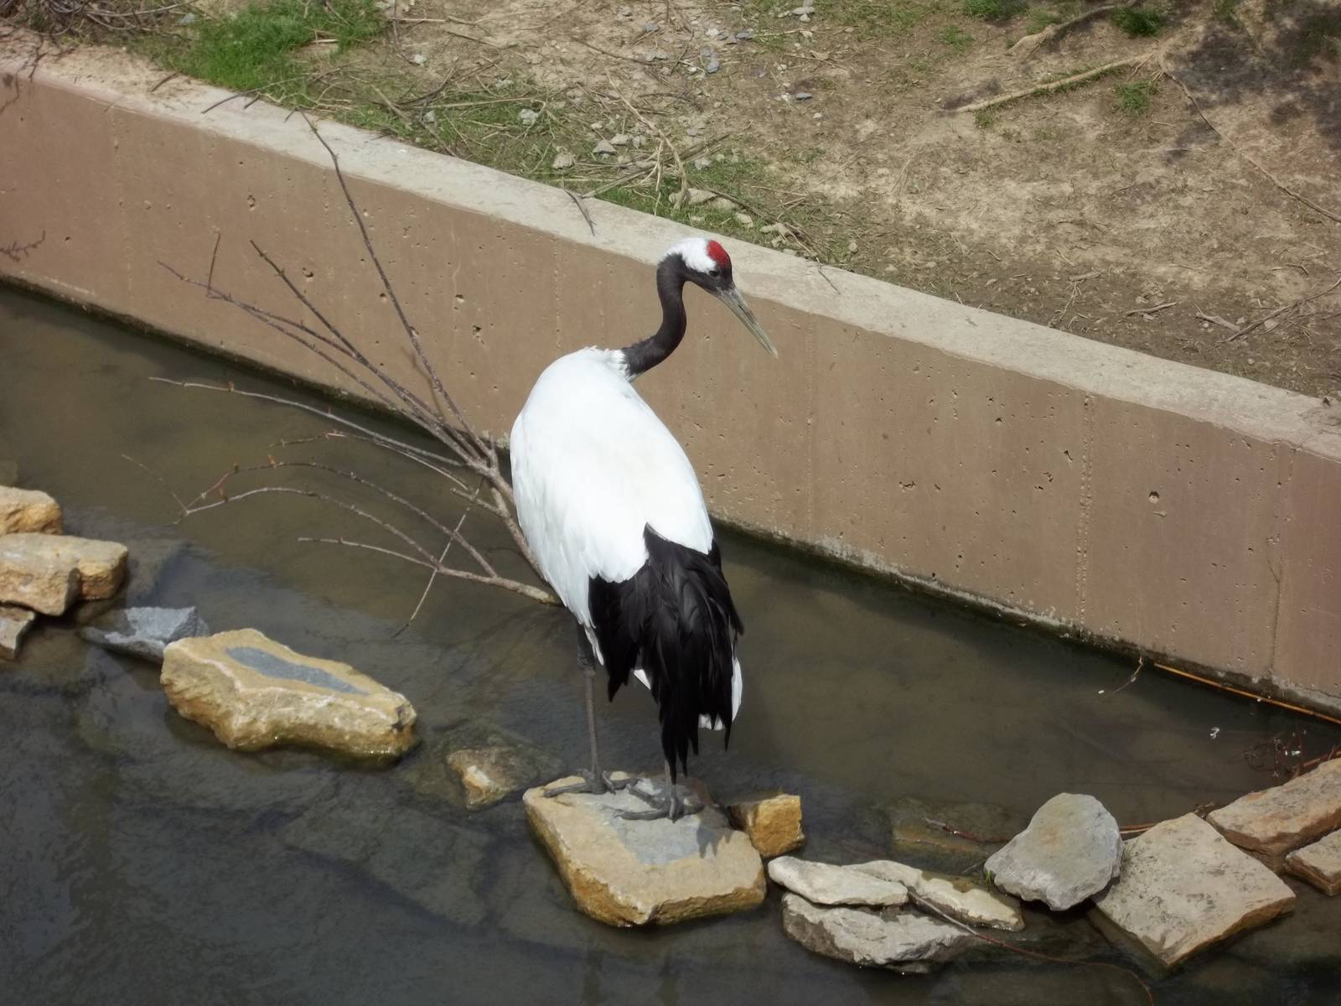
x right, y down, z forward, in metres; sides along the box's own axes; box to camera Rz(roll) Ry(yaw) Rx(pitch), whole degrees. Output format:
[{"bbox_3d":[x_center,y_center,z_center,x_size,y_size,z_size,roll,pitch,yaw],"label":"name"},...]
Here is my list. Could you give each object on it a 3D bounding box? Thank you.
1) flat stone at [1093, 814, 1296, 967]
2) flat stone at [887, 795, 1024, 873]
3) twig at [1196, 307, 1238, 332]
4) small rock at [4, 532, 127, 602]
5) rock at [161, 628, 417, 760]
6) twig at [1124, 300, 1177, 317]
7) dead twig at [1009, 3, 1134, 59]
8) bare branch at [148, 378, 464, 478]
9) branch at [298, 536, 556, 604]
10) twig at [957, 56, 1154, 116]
[{"bbox_3d":[0.931,0.689,6.619,0.310,0.075,0.265,-20,35,-30],"label":"flat stone"},{"bbox_3d":[0.521,0.604,6.779,0.240,0.060,0.140,5,29,11],"label":"flat stone"},{"bbox_3d":[1.086,-0.359,7.396,0.030,0.022,0.106,-26,38,-37],"label":"twig"},{"bbox_3d":[-1.248,0.137,7.648,0.260,0.090,0.170,3,30,7],"label":"small rock"},{"bbox_3d":[-0.729,0.376,7.081,0.490,0.140,0.220,15,32,27],"label":"rock"},{"bbox_3d":[0.963,-0.390,7.457,0.120,0.015,0.022,-15,32,-23],"label":"twig"},{"bbox_3d":[0.928,-1.096,8.610,0.393,0.060,0.050,-22,36,-33],"label":"dead twig"},{"bbox_3d":[-0.788,-0.174,7.980,0.820,0.080,0.050,14,32,26],"label":"bare branch"},{"bbox_3d":[-0.493,0.139,7.534,0.534,0.120,0.090,5,30,11],"label":"branch"},{"bbox_3d":[0.860,-0.934,8.320,0.530,0.045,0.035,-16,32,-26],"label":"twig"}]

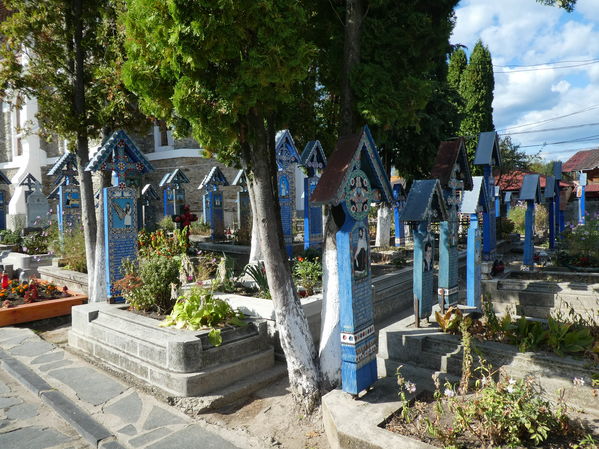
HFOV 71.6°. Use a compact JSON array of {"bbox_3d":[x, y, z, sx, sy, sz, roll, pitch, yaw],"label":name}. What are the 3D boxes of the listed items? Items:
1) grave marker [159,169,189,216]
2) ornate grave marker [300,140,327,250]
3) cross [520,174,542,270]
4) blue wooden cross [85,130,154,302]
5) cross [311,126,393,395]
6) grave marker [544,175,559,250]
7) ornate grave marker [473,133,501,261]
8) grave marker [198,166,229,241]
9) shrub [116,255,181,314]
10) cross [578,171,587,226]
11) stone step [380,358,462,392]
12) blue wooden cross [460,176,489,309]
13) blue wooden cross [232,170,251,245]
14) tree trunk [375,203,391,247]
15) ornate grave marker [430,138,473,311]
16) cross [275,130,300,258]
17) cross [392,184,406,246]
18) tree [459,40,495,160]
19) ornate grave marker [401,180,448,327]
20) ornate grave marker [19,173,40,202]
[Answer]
[{"bbox_3d":[-3.511,-0.651,11.839,0.270,1.880,0.820,3,5,36],"label":"grave marker"},{"bbox_3d":[0.262,-0.525,7.501,0.175,1.964,0.618,3,4,38],"label":"ornate grave marker"},{"bbox_3d":[3.199,-0.041,5.724,0.206,1.277,0.494,3,4,38],"label":"cross"},{"bbox_3d":[-1.989,-0.068,4.588,0.206,1.907,0.721,3,4,38],"label":"blue wooden cross"},{"bbox_3d":[0.432,0.267,3.190,0.230,2.020,0.900,-2,2,36],"label":"cross"},{"bbox_3d":[5.960,-0.276,9.743,0.260,1.760,0.660,3,5,36],"label":"grave marker"},{"bbox_3d":[3.234,-0.492,7.128,0.270,2.220,0.800,3,5,36],"label":"ornate grave marker"},{"bbox_3d":[-2.104,-0.517,10.340,0.260,1.840,0.800,3,5,36],"label":"grave marker"},{"bbox_3d":[-1.628,0.637,4.475,0.515,0.588,0.536,3,4,38],"label":"shrub"},{"bbox_3d":[8.621,-0.720,12.649,0.206,1.688,0.464,3,4,38],"label":"cross"},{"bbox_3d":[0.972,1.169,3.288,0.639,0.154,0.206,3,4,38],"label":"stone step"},{"bbox_3d":[1.853,0.200,4.397,0.144,1.399,0.515,3,4,38],"label":"blue wooden cross"},{"bbox_3d":[-1.345,-0.401,9.743,0.240,1.750,0.620,3,5,36],"label":"blue wooden cross"},{"bbox_3d":[2.023,-0.017,9.964,0.350,1.120,0.350,1,4,11],"label":"tree trunk"},{"bbox_3d":[1.436,0.008,3.922,0.206,1.632,0.536,3,4,38],"label":"ornate grave marker"},{"bbox_3d":[-0.308,-0.510,7.228,0.260,2.220,0.860,3,5,36],"label":"cross"},{"bbox_3d":[2.301,-0.200,9.554,0.240,1.420,0.540,3,5,36],"label":"cross"},{"bbox_3d":[6.859,-3.498,16.234,1.400,7.200,1.400,2,4,23],"label":"tree"},{"bbox_3d":[1.102,0.253,3.619,0.220,1.260,0.630,3,5,36],"label":"ornate grave marker"},{"bbox_3d":[-8.351,-0.685,12.857,0.206,1.809,0.567,3,4,38],"label":"ornate grave marker"}]

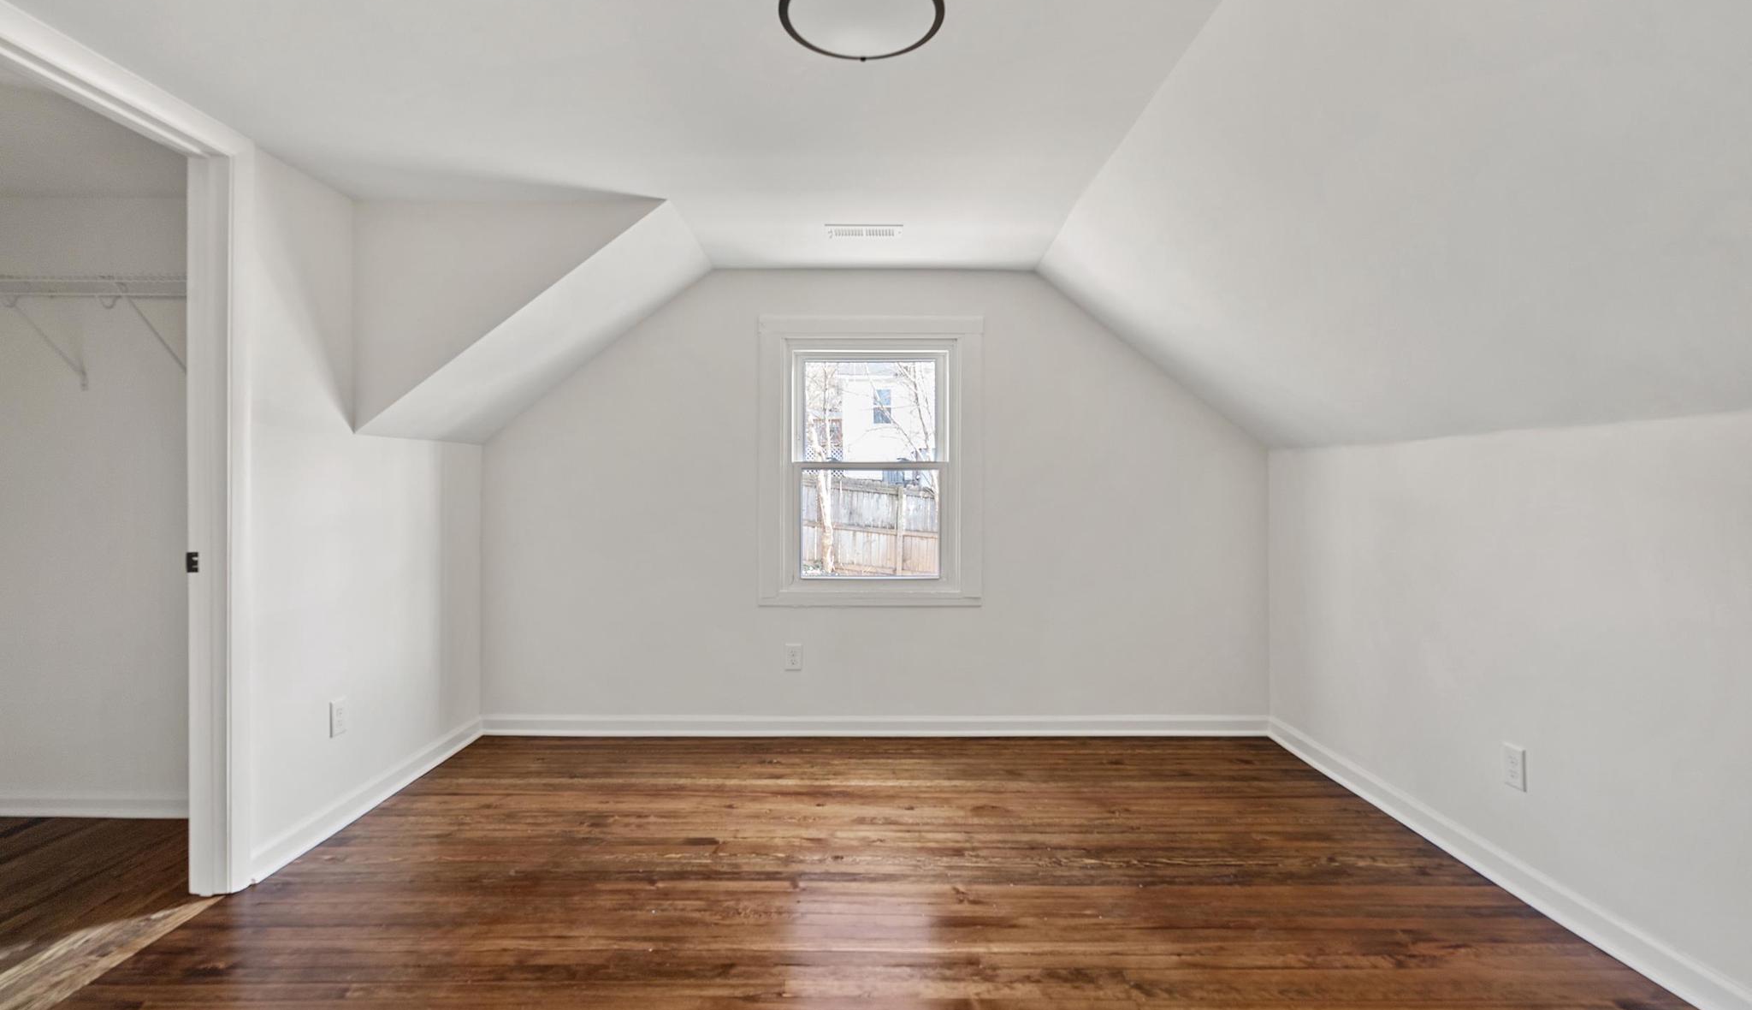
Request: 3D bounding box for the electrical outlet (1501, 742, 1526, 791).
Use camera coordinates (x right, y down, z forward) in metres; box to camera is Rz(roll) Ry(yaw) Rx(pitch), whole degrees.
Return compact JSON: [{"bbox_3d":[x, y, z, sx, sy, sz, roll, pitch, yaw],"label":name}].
[{"bbox_3d":[1.771,0.728,2.163,0.010,0.115,0.071,0,1,0],"label":"electrical outlet"}]

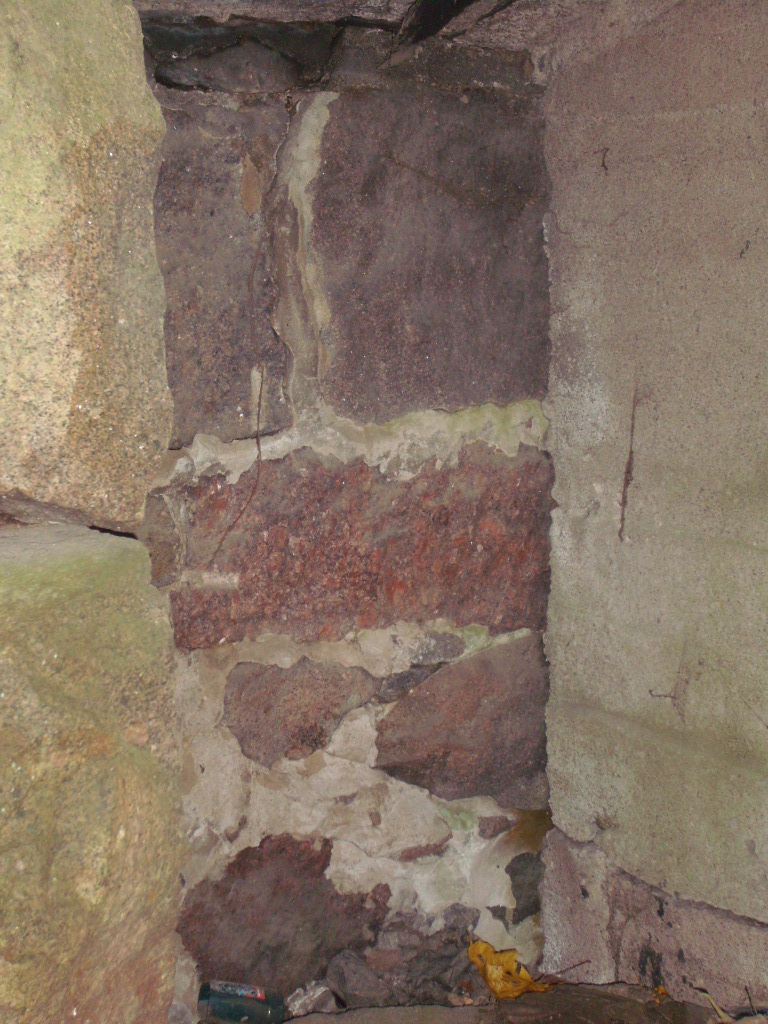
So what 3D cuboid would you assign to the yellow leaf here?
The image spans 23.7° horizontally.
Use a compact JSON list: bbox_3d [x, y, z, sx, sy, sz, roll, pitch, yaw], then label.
[{"bbox_3d":[0.137,0.500,2.000,0.094,0.056,0.060,0,3,0],"label":"yellow leaf"}]

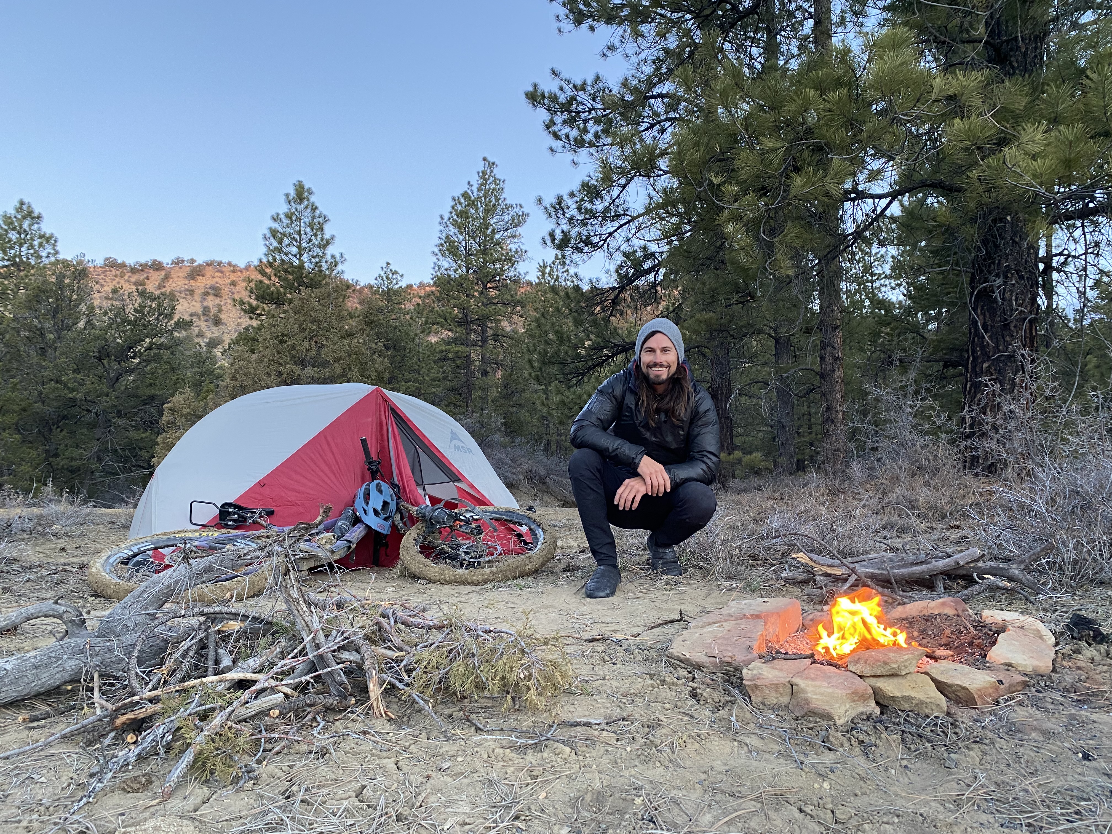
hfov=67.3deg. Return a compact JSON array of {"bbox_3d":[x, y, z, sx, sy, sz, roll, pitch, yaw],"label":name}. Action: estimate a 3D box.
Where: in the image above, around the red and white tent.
[{"bbox_3d":[-1.100,0.240,4.620,2.200,0.890,1.600,-1,2,-26],"label":"red and white tent"}]

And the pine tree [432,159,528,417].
[{"bbox_3d":[-2.577,-4.267,28.000,3.200,8.900,3.200,0,2,0],"label":"pine tree"}]

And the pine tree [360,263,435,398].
[{"bbox_3d":[-4.720,-2.223,25.000,2.300,4.900,2.300,0,2,0],"label":"pine tree"}]

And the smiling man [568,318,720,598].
[{"bbox_3d":[0.345,0.125,3.300,0.590,1.040,0.740,0,2,7],"label":"smiling man"}]

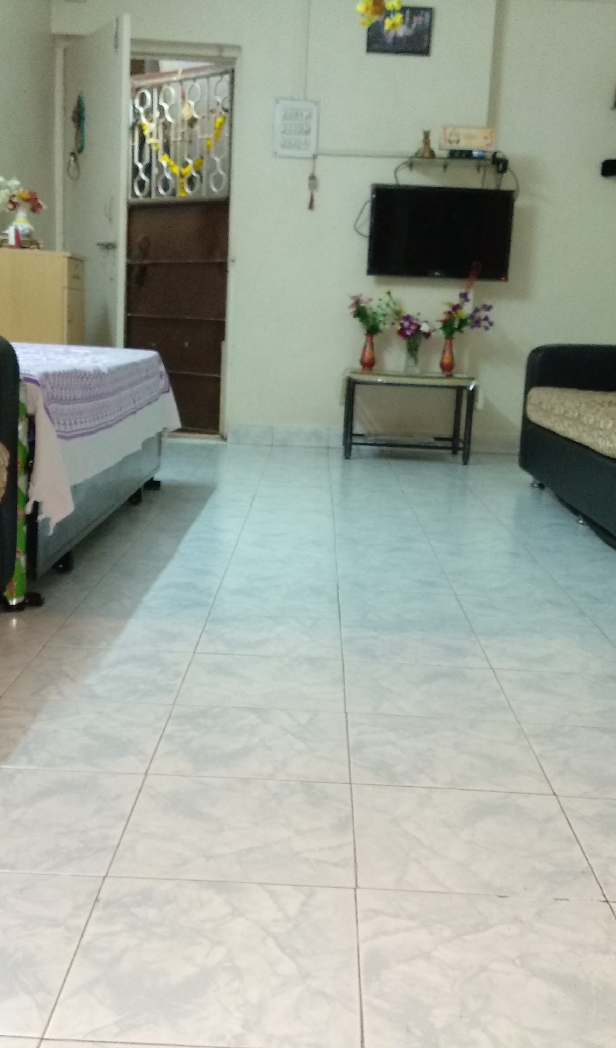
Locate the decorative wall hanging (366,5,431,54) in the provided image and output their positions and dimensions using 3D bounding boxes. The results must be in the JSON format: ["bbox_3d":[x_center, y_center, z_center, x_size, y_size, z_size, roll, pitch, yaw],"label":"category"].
[{"bbox_3d":[0.472,-2.534,5.396,0.322,0.224,0.025,3,11,0],"label":"decorative wall hanging"}]

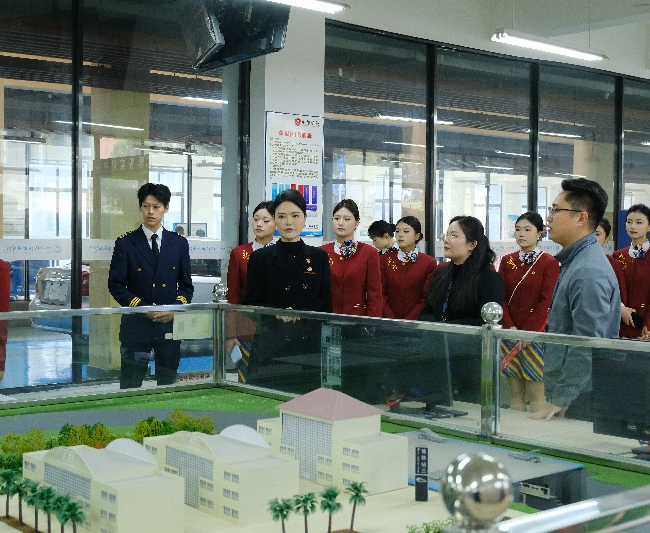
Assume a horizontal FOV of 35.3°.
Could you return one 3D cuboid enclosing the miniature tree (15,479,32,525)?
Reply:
[{"bbox_3d":[-0.784,0.608,2.641,0.049,0.116,0.049,0,1,0],"label":"miniature tree"}]

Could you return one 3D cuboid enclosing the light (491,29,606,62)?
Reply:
[{"bbox_3d":[1.604,-1.575,7.300,1.200,0.085,0.130,-1,2,-38],"label":"light"}]

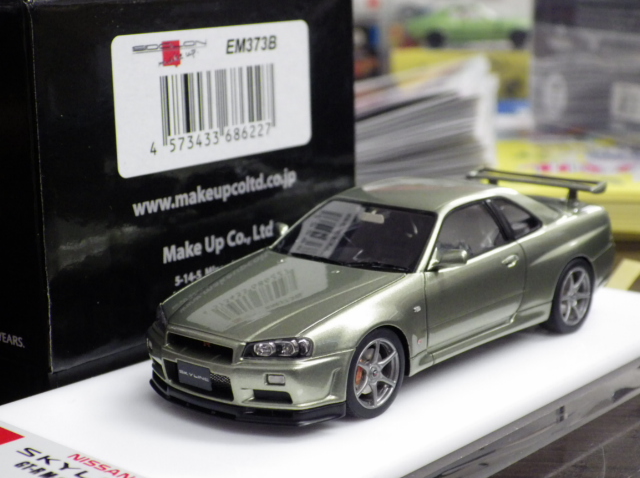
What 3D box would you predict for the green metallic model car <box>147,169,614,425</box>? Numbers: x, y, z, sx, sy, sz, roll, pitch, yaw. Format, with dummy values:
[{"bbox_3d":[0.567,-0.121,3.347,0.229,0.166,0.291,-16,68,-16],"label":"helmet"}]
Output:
[{"bbox_3d":[0.015,0.006,0.242,0.043,0.032,0.107,8,15,40],"label":"green metallic model car"}]

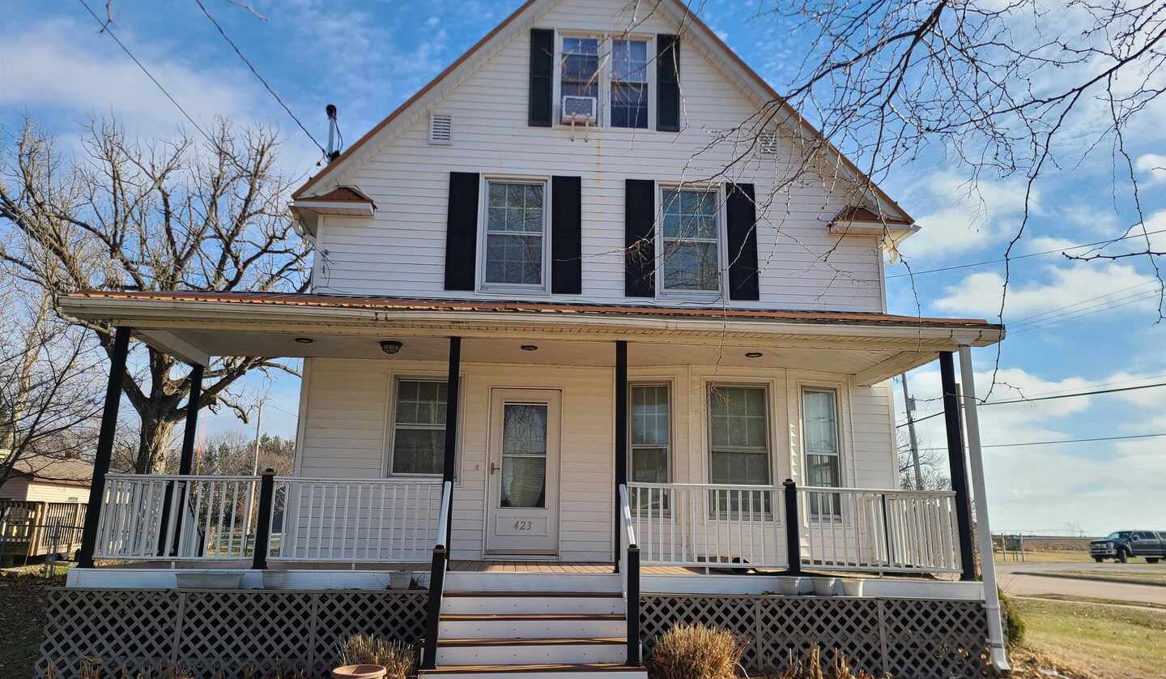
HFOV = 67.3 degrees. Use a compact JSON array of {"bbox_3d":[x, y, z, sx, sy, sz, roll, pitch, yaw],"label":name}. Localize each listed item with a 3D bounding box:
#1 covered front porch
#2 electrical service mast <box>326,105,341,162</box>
[{"bbox_3d":[-0.446,0.985,9.886,9.550,3.520,2.500,2,-13,-4],"label":"covered front porch"},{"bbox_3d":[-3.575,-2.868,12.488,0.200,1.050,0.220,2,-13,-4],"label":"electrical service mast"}]

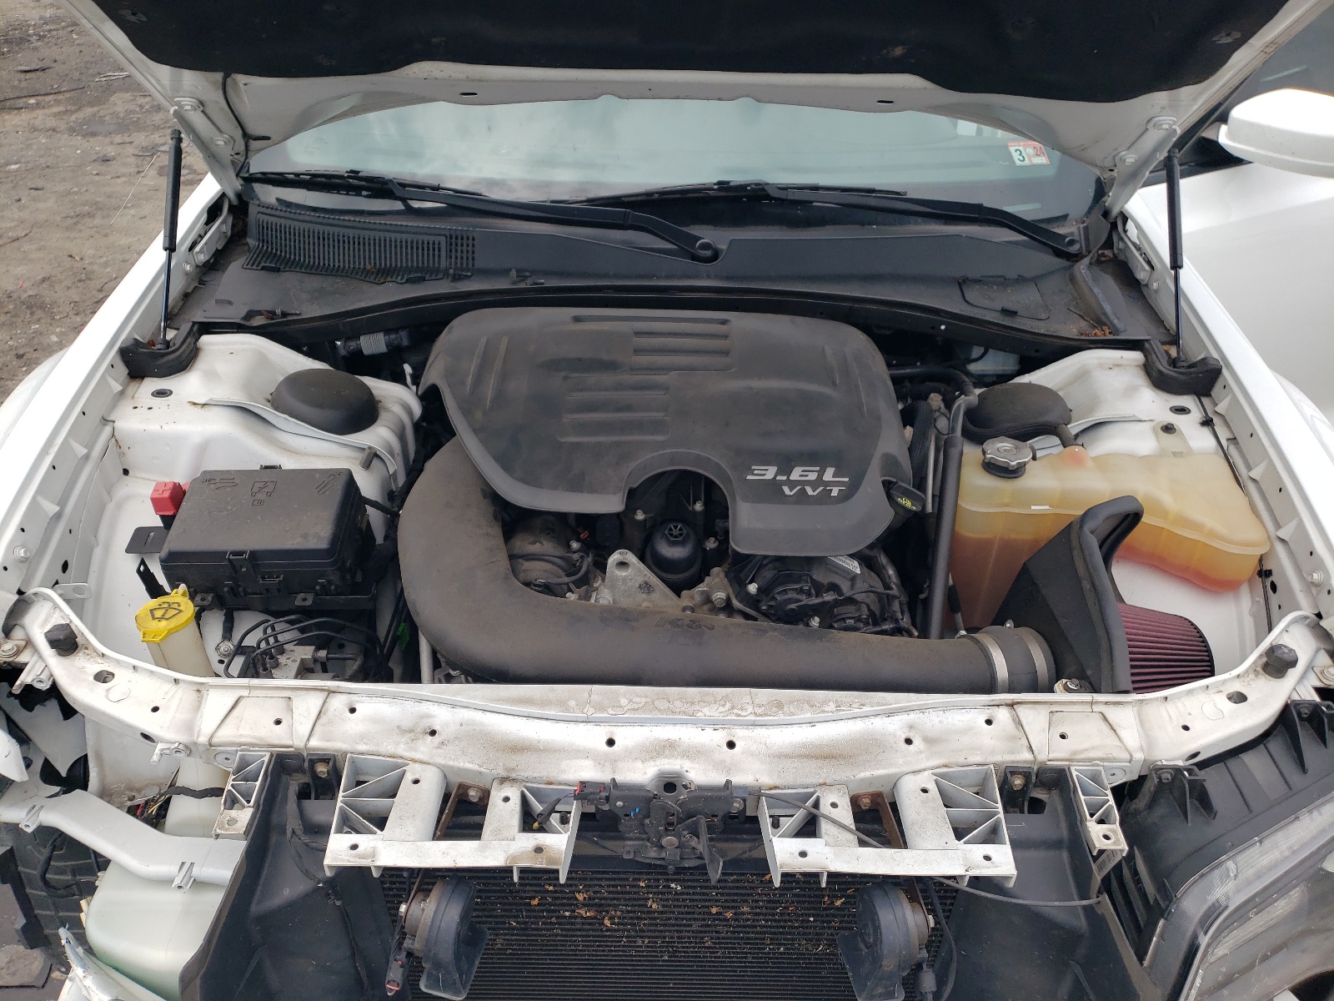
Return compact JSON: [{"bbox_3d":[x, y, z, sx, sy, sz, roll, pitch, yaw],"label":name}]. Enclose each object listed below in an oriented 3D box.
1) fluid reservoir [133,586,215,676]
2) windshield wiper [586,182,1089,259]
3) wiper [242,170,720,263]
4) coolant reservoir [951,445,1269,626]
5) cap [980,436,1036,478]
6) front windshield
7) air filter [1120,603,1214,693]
[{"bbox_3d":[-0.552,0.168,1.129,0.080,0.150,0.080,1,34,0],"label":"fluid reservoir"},{"bbox_3d":[0.243,-0.470,1.661,0.890,0.090,0.085,2,35,1],"label":"windshield wiper"},{"bbox_3d":[-0.325,-0.489,1.675,0.840,0.085,0.085,8,35,10],"label":"wiper"},{"bbox_3d":[0.555,0.082,1.345,0.370,0.260,0.195,1,34,0],"label":"coolant reservoir"},{"bbox_3d":[0.430,-0.053,1.263,0.063,0.028,0.063,1,34,0],"label":"cap"},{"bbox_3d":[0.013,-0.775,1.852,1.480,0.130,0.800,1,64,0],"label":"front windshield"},{"bbox_3d":[0.545,0.211,1.189,0.145,0.145,0.140,1,34,0],"label":"air filter"}]

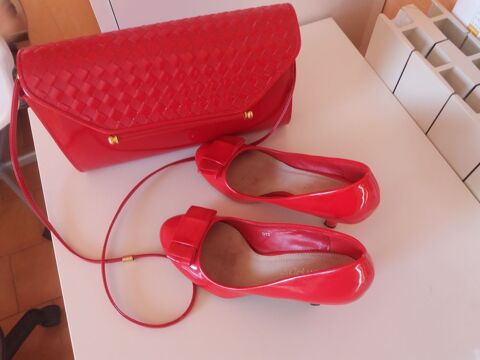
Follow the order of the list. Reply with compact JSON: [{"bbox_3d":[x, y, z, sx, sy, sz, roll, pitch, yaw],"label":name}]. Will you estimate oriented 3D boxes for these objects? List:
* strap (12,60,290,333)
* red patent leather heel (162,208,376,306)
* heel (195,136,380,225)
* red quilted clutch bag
[{"bbox_3d":[-0.063,0.004,0.406,0.332,0.145,0.240,-14,61,-7],"label":"strap"},{"bbox_3d":[0.010,0.070,0.371,0.216,0.138,0.081,19,62,11],"label":"red patent leather heel"},{"bbox_3d":[0.039,-0.011,0.422,0.215,0.127,0.074,23,62,13],"label":"heel"},{"bbox_3d":[-0.078,-0.113,0.466,0.289,0.157,0.076,-14,61,-7],"label":"red quilted clutch bag"}]

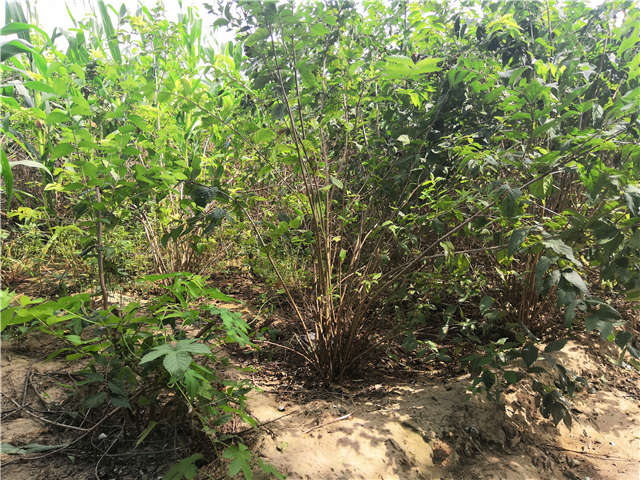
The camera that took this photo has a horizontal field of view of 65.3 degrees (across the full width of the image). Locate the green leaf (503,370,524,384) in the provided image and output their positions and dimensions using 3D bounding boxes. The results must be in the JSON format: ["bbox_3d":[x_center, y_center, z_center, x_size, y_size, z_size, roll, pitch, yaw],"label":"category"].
[{"bbox_3d":[0.756,0.537,1.950,0.082,0.051,0.050,3,8,22],"label":"green leaf"}]

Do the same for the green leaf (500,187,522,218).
[{"bbox_3d":[0.729,-0.143,1.900,0.085,0.120,0.040,0,11,0],"label":"green leaf"}]

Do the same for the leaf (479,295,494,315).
[{"bbox_3d":[0.767,0.299,2.300,0.070,0.095,0.040,0,11,0],"label":"leaf"}]

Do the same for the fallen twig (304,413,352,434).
[{"bbox_3d":[0.034,0.631,1.721,0.210,0.020,0.025,-7,10,-41],"label":"fallen twig"}]

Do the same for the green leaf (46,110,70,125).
[{"bbox_3d":[-1.362,-0.638,2.600,0.125,0.035,0.085,0,27,0],"label":"green leaf"}]

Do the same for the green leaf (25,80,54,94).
[{"bbox_3d":[-1.629,-0.886,2.900,0.180,0.035,0.075,13,23,1],"label":"green leaf"}]

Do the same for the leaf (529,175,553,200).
[{"bbox_3d":[1.016,-0.242,2.300,0.106,0.115,0.050,3,8,24],"label":"leaf"}]

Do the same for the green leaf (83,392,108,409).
[{"bbox_3d":[-0.764,0.547,1.700,0.085,0.051,0.055,-4,8,-25],"label":"green leaf"}]

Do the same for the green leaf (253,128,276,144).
[{"bbox_3d":[-0.272,-0.498,2.400,0.101,0.072,0.055,-1,8,-6],"label":"green leaf"}]

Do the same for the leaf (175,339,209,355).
[{"bbox_3d":[-0.396,0.331,1.550,0.115,0.030,0.070,6,21,0],"label":"leaf"}]

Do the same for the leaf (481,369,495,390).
[{"bbox_3d":[0.654,0.545,1.950,0.051,0.082,0.040,3,8,19],"label":"leaf"}]

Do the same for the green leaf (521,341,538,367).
[{"bbox_3d":[0.797,0.436,1.900,0.070,0.095,0.035,0,11,0],"label":"green leaf"}]

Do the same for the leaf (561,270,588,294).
[{"bbox_3d":[0.870,0.148,1.700,0.120,0.025,0.060,42,35,6],"label":"leaf"}]

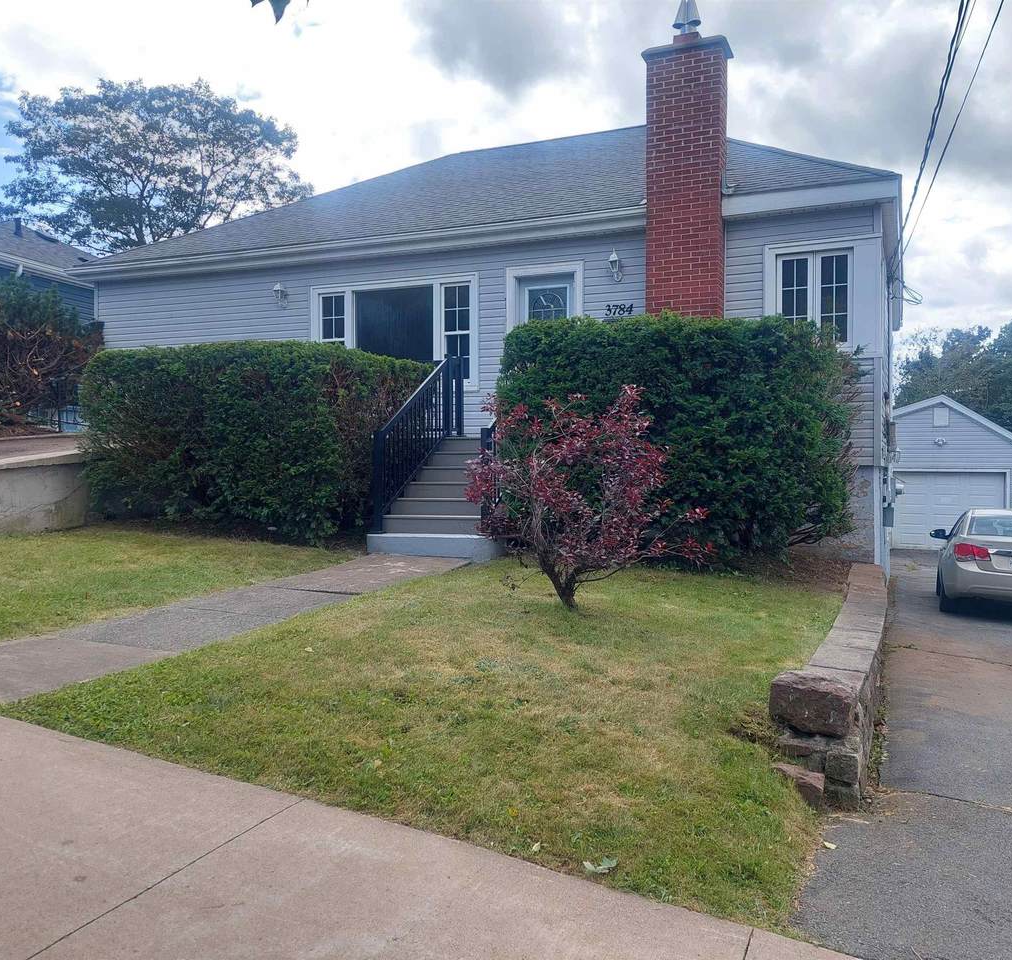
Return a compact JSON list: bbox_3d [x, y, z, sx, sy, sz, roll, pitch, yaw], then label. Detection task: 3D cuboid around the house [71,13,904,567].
[{"bbox_3d":[0.430,-2.500,15.680,11.800,6.850,9.000,0,0,23],"label":"house"}]

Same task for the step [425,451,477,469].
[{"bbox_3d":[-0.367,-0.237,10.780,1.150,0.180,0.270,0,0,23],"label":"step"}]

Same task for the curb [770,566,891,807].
[{"bbox_3d":[2.733,1.245,7.058,0.390,0.620,6.100,0,1,24],"label":"curb"}]

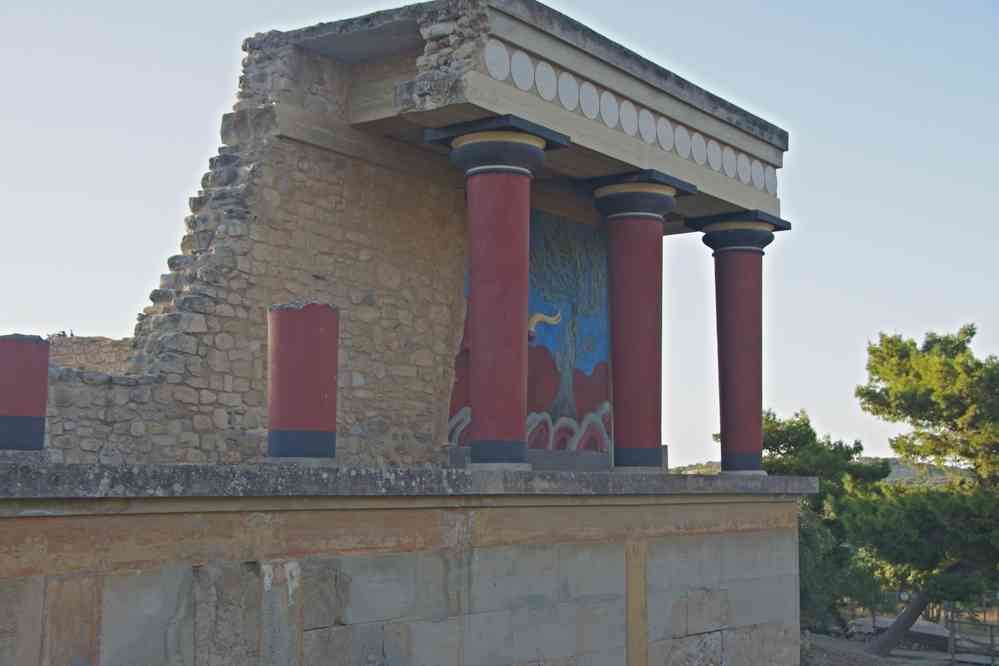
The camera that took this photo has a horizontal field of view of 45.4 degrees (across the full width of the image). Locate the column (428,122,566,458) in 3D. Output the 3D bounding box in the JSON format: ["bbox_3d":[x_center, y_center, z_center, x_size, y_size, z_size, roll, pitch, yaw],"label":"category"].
[{"bbox_3d":[-0.012,-0.308,10.250,0.884,2.850,0.827,-6,-9,39],"label":"column"}]

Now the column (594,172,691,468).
[{"bbox_3d":[1.378,-0.086,11.947,0.884,2.850,0.827,0,-7,0],"label":"column"}]

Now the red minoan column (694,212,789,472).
[{"bbox_3d":[2.750,0.133,13.622,0.884,2.850,0.827,0,-7,0],"label":"red minoan column"}]

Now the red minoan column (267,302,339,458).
[{"bbox_3d":[-1.387,0.359,8.467,0.490,1.064,0.490,0,-7,0],"label":"red minoan column"}]

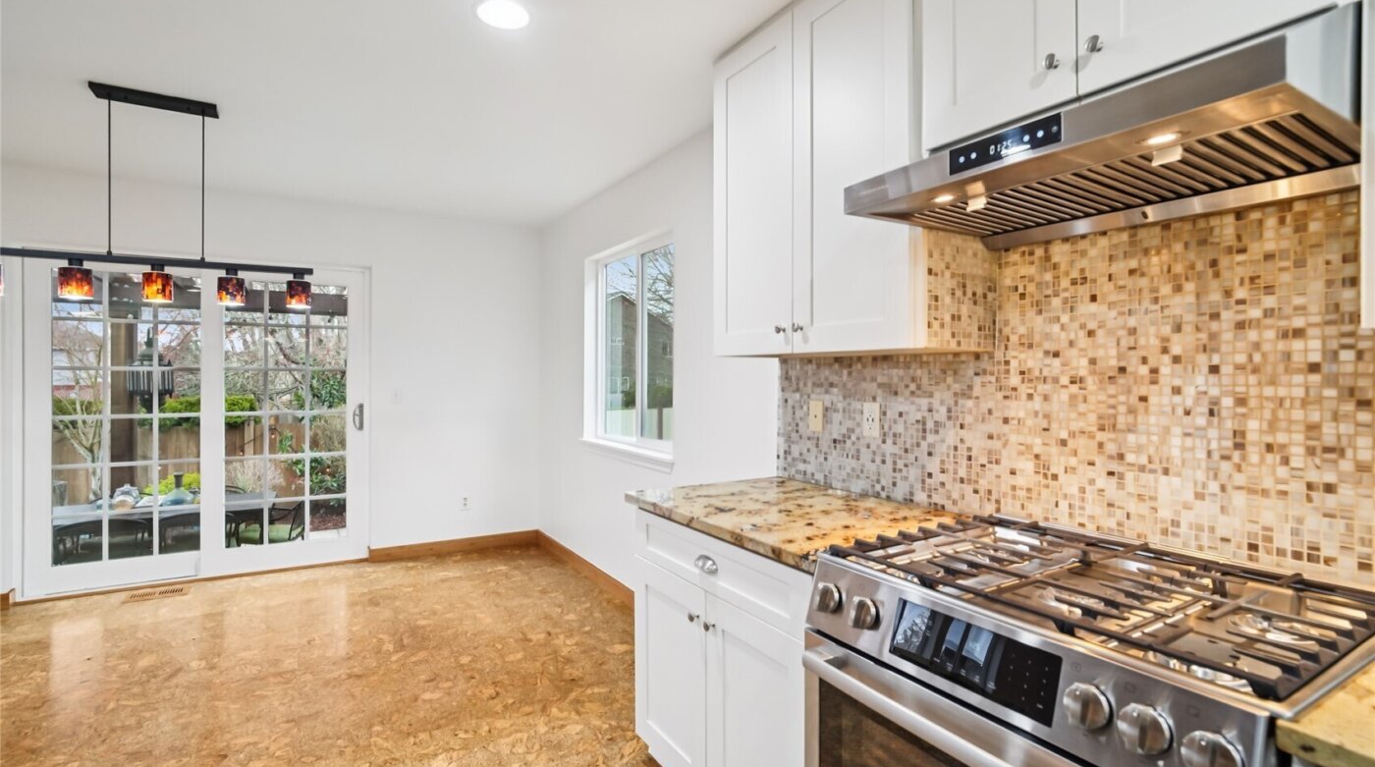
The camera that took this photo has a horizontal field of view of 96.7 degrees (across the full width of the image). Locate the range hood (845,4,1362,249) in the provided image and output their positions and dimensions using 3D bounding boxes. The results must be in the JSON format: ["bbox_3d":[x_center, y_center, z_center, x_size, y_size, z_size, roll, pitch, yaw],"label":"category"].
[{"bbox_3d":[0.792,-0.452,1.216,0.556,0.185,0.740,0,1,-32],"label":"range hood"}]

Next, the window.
[{"bbox_3d":[-0.342,-0.206,3.613,0.110,1.195,1.165,0,1,-32],"label":"window"}]

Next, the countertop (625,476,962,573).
[{"bbox_3d":[0.314,0.387,1.875,0.665,0.036,0.872,0,1,-32],"label":"countertop"}]

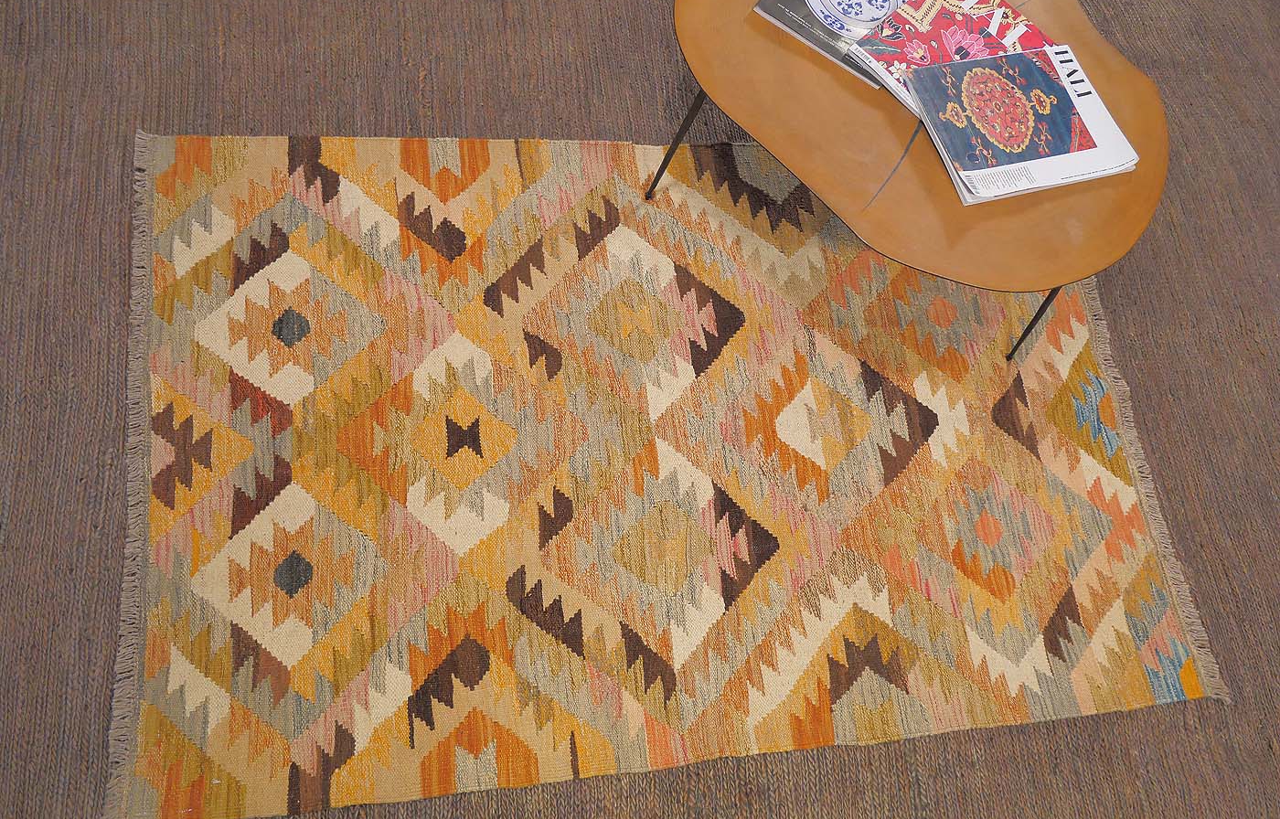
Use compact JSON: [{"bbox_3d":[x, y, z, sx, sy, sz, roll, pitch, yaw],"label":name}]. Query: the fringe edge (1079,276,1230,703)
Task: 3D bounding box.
[{"bbox_3d":[0.926,-0.020,1.972,0.056,0.010,1.122,-2,69,-13],"label":"fringe edge"}]

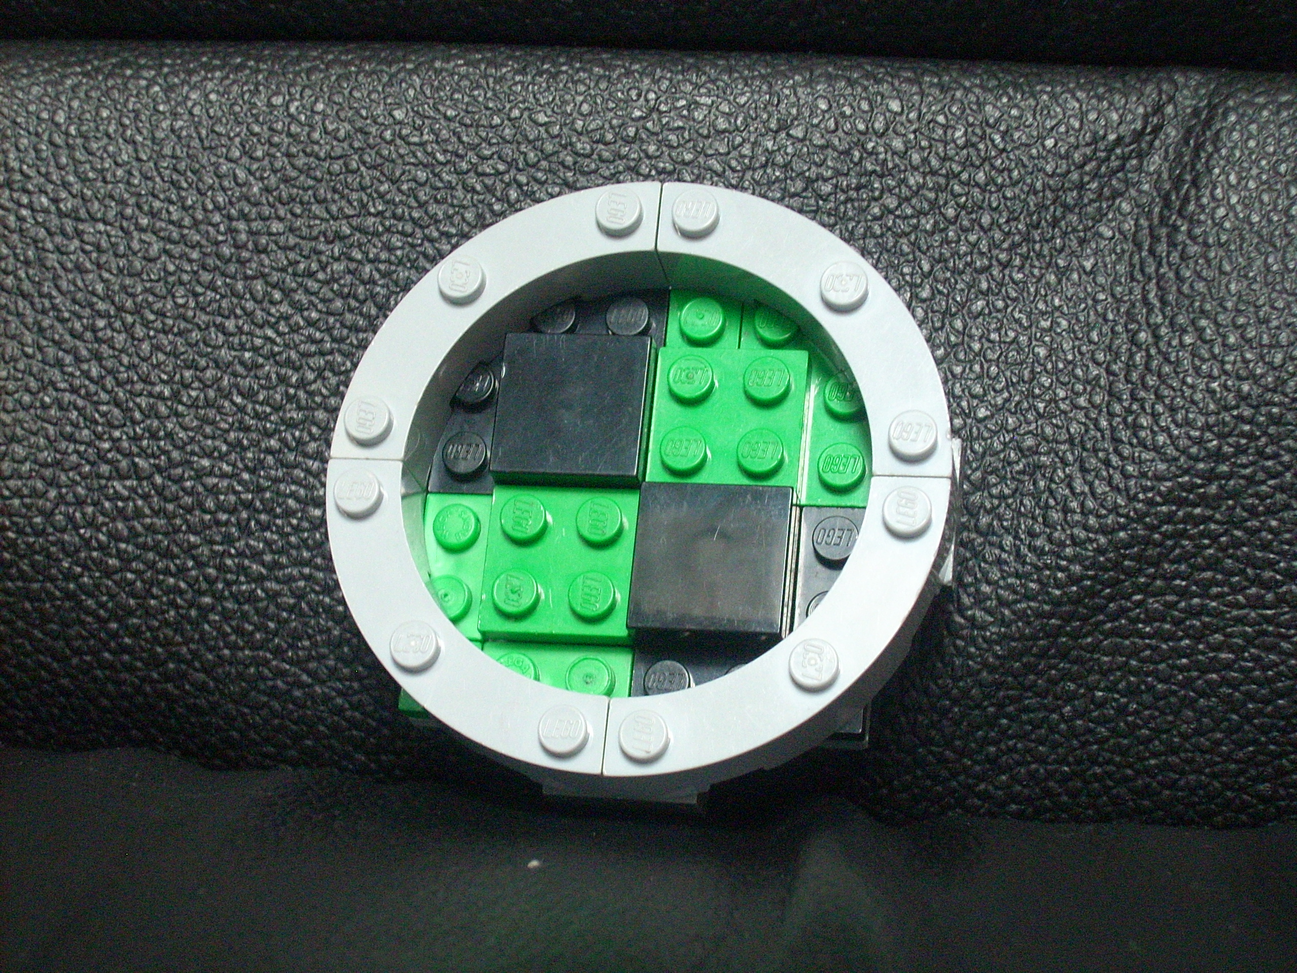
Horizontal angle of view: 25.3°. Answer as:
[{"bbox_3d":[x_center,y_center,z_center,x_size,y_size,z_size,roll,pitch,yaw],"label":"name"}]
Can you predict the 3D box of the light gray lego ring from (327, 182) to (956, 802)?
[{"bbox_3d":[0.000,0.001,0.298,0.064,0.018,0.064,2,70,11],"label":"light gray lego ring"}]

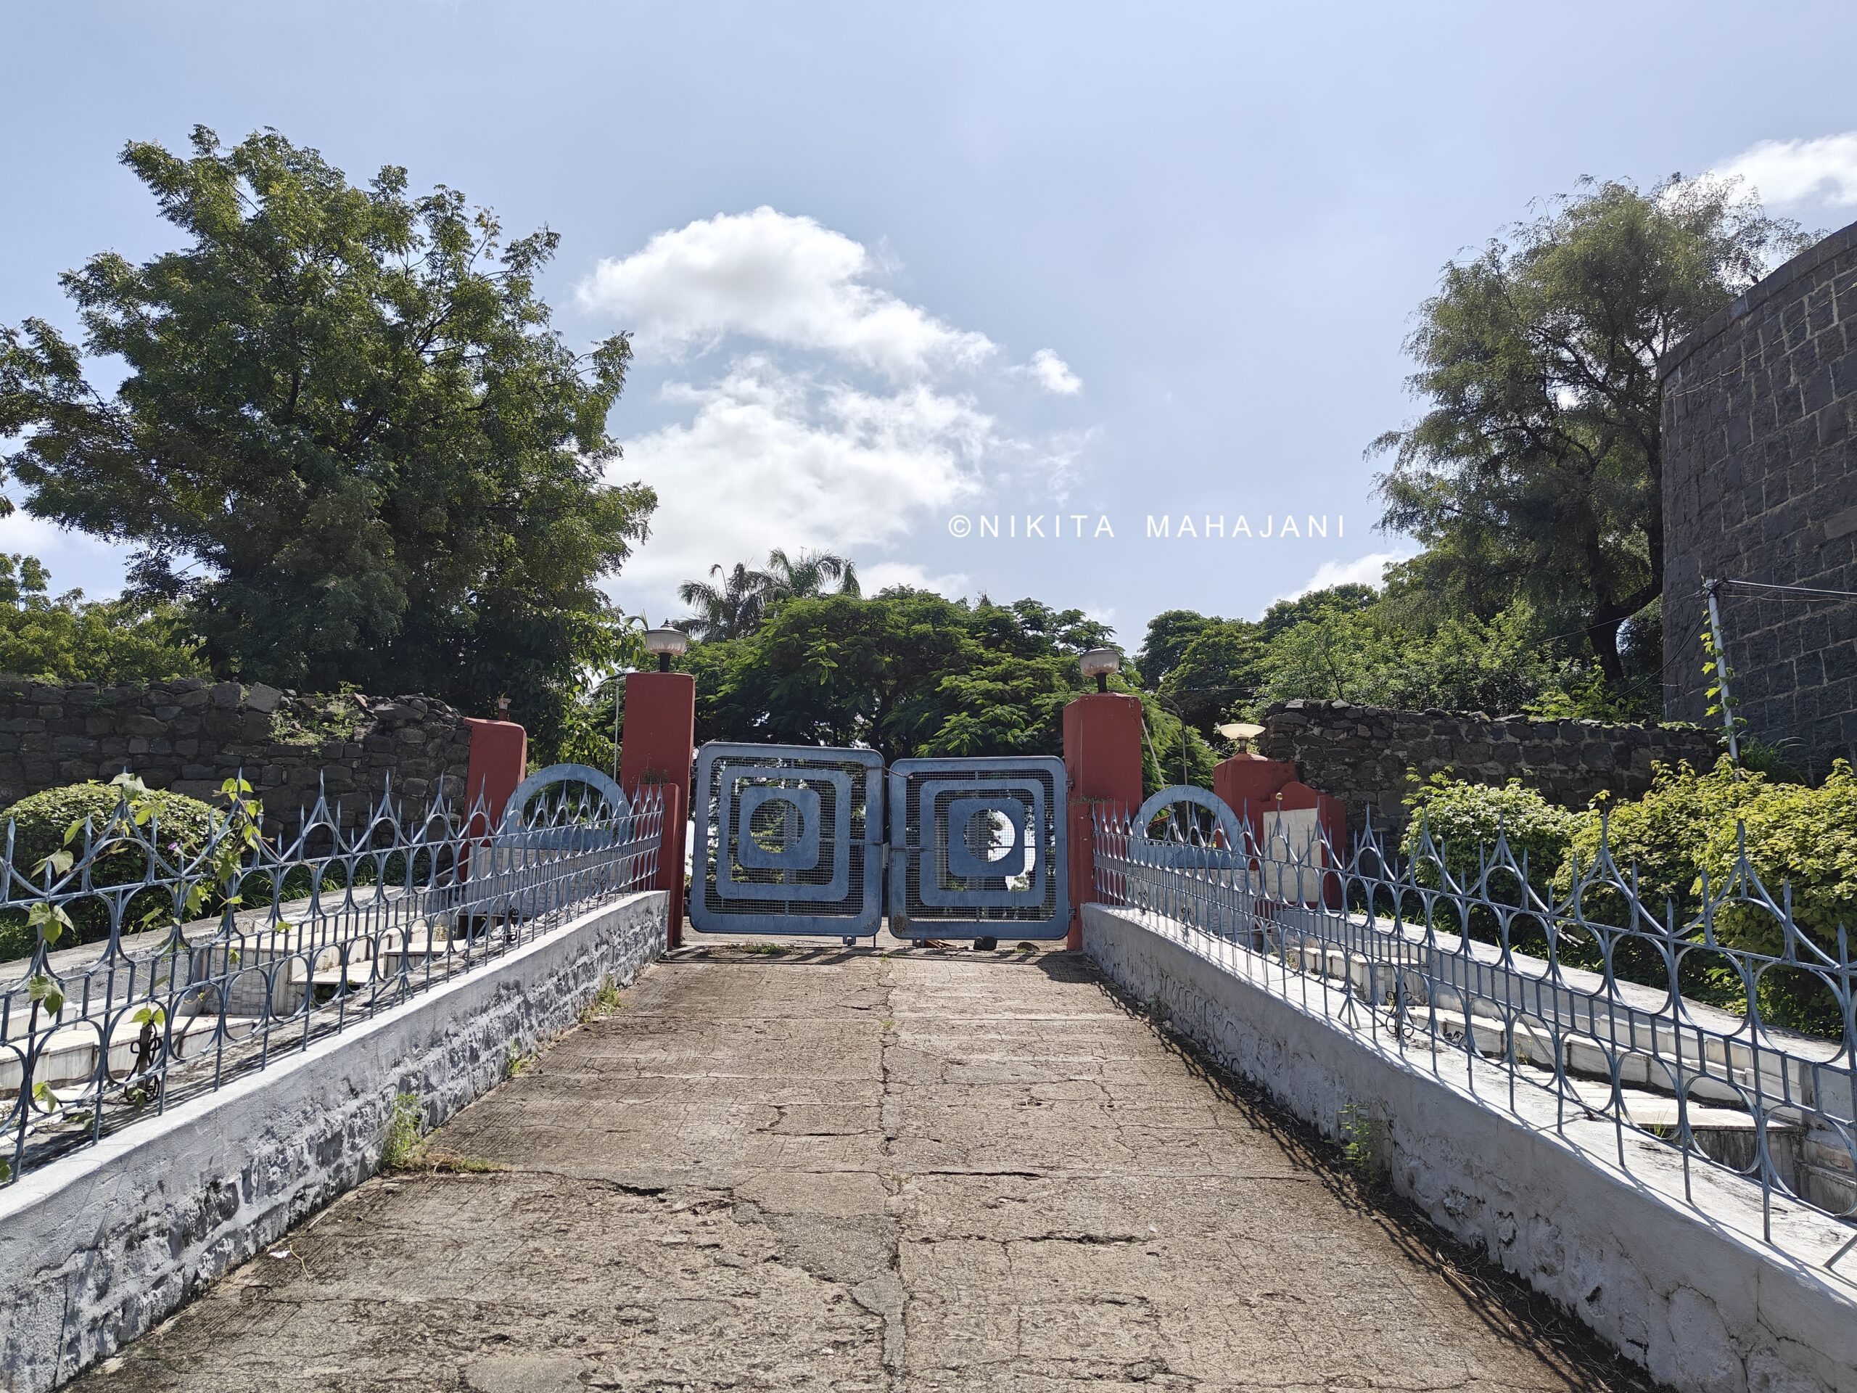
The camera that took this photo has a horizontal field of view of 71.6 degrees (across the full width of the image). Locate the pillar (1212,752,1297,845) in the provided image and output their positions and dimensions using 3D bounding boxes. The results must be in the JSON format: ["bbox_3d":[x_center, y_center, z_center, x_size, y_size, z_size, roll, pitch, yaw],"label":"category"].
[{"bbox_3d":[3.254,1.502,13.105,0.640,1.692,0.620,2,-9,-7],"label":"pillar"}]

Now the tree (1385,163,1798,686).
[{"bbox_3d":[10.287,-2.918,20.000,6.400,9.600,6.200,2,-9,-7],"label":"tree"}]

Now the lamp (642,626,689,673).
[{"bbox_3d":[-2.525,-0.468,12.400,0.400,0.500,0.400,2,-9,-11],"label":"lamp"}]

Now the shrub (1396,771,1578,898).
[{"bbox_3d":[4.323,1.199,9.900,1.320,1.180,1.300,2,-9,-7],"label":"shrub"}]

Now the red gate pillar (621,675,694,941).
[{"bbox_3d":[-2.602,1.107,12.436,0.620,2.573,0.680,2,-9,-7],"label":"red gate pillar"}]

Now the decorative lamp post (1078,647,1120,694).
[{"bbox_3d":[1.751,-0.261,13.227,0.390,0.450,0.390,2,-9,-7],"label":"decorative lamp post"}]

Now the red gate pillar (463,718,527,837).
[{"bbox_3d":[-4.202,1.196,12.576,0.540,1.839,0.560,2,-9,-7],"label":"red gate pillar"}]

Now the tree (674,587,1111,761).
[{"bbox_3d":[-0.557,1.024,23.000,7.800,6.000,7.200,2,-9,-7],"label":"tree"}]

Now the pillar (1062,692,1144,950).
[{"bbox_3d":[1.765,1.284,13.036,0.610,2.511,0.680,2,-9,-7],"label":"pillar"}]

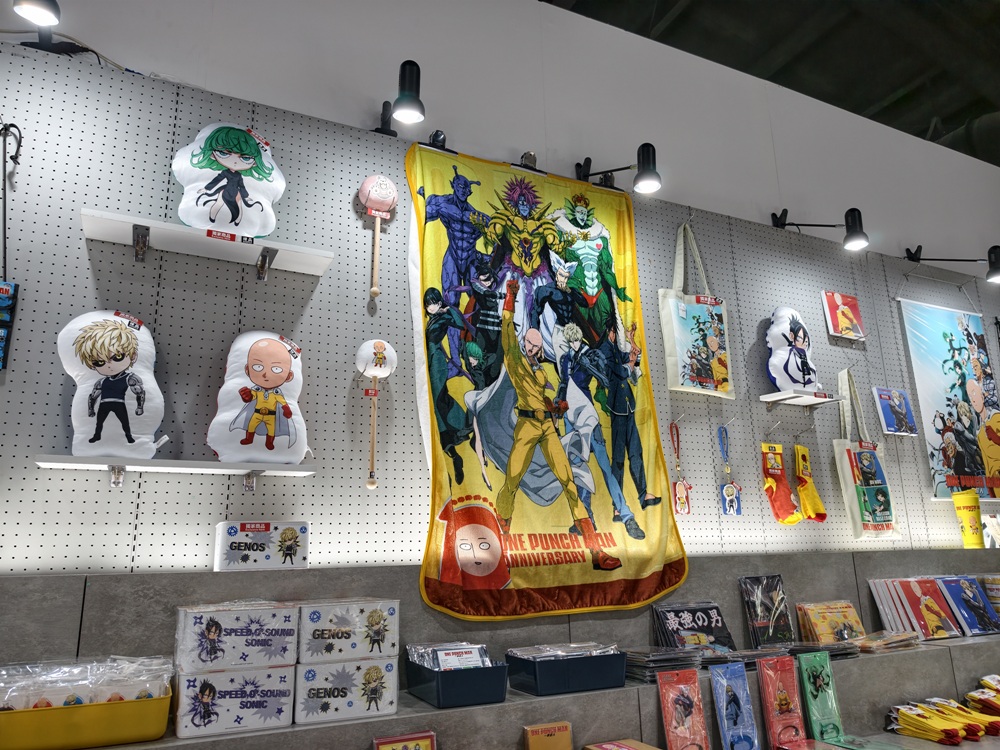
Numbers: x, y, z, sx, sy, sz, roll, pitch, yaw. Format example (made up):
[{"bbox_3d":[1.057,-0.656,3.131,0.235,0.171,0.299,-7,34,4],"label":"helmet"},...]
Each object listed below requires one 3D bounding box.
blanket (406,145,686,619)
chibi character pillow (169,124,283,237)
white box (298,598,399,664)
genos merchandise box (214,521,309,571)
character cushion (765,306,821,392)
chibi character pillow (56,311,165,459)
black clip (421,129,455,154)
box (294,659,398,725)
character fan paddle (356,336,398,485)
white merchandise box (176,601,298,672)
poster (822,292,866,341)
[{"bbox_3d":[0.139,-0.035,2.127,0.860,1.445,0.105,5,-23,-25],"label":"blanket"},{"bbox_3d":[-0.718,-0.510,1.849,0.285,0.355,0.105,5,-20,-25],"label":"chibi character pillow"},{"bbox_3d":[-0.333,0.536,1.462,0.203,0.108,0.145,5,-15,-25],"label":"white box"},{"bbox_3d":[-0.582,0.416,1.685,0.204,0.110,0.135,6,-16,-27],"label":"genos merchandise box"},{"bbox_3d":[1.108,-0.092,2.643,0.223,0.355,0.105,5,-20,-25],"label":"character cushion"},{"bbox_3d":[-0.923,0.027,1.649,0.224,0.363,0.100,-1,-17,-27],"label":"chibi character pillow"},{"bbox_3d":[-0.207,-0.770,2.297,0.143,0.077,0.045,5,-15,-26],"label":"black clip"},{"bbox_3d":[-0.332,0.647,1.451,0.207,0.111,0.130,5,-16,-25],"label":"box"},{"bbox_3d":[-0.343,0.102,1.923,0.114,0.420,0.100,5,-15,-25],"label":"character fan paddle"},{"bbox_3d":[-0.520,0.516,1.375,0.206,0.108,0.145,5,-15,-25],"label":"white merchandise box"},{"bbox_3d":[1.446,-0.250,2.914,0.195,0.193,0.018,5,-19,-25],"label":"poster"}]

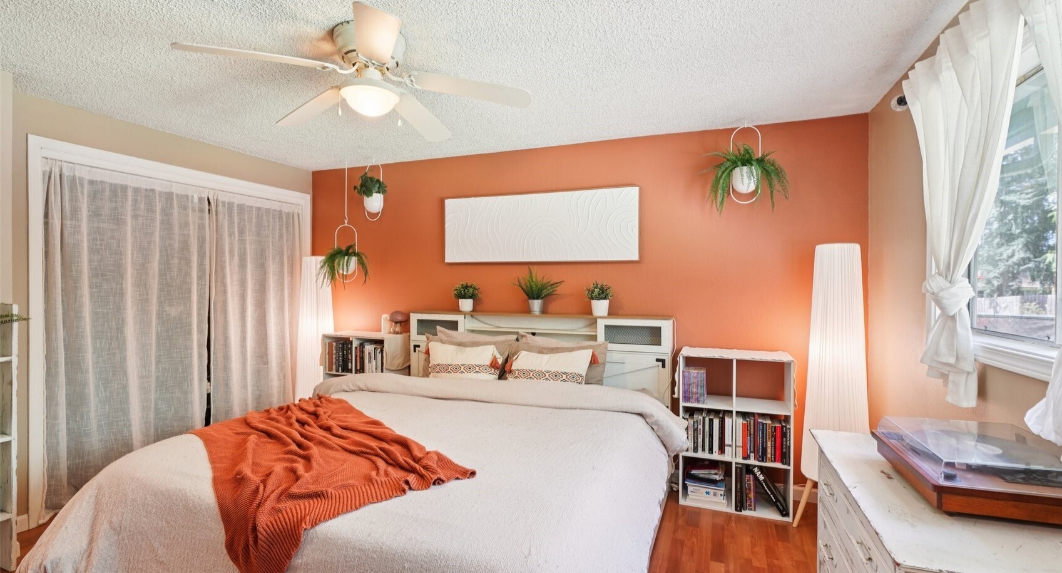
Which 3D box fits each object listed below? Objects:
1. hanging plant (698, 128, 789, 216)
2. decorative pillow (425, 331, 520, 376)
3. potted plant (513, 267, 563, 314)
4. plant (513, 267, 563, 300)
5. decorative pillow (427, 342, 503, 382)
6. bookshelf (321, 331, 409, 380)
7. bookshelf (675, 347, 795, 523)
[{"bbox_3d":[1.318,-0.717,2.926,0.512,0.549,0.379,0,1,22],"label":"hanging plant"},{"bbox_3d":[-0.447,0.512,3.397,0.708,0.419,0.179,0,-21,22],"label":"decorative pillow"},{"bbox_3d":[0.045,0.033,3.446,0.375,0.345,0.329,0,1,22],"label":"potted plant"},{"bbox_3d":[0.045,-0.021,3.445,0.375,0.236,0.329,0,1,22],"label":"plant"},{"bbox_3d":[-0.456,0.524,3.185,0.510,0.310,0.140,0,-21,21],"label":"decorative pillow"},{"bbox_3d":[-1.371,0.873,3.915,0.623,0.932,0.304,0,1,22],"label":"bookshelf"},{"bbox_3d":[1.271,0.890,2.957,0.620,0.925,0.310,0,1,21],"label":"bookshelf"}]

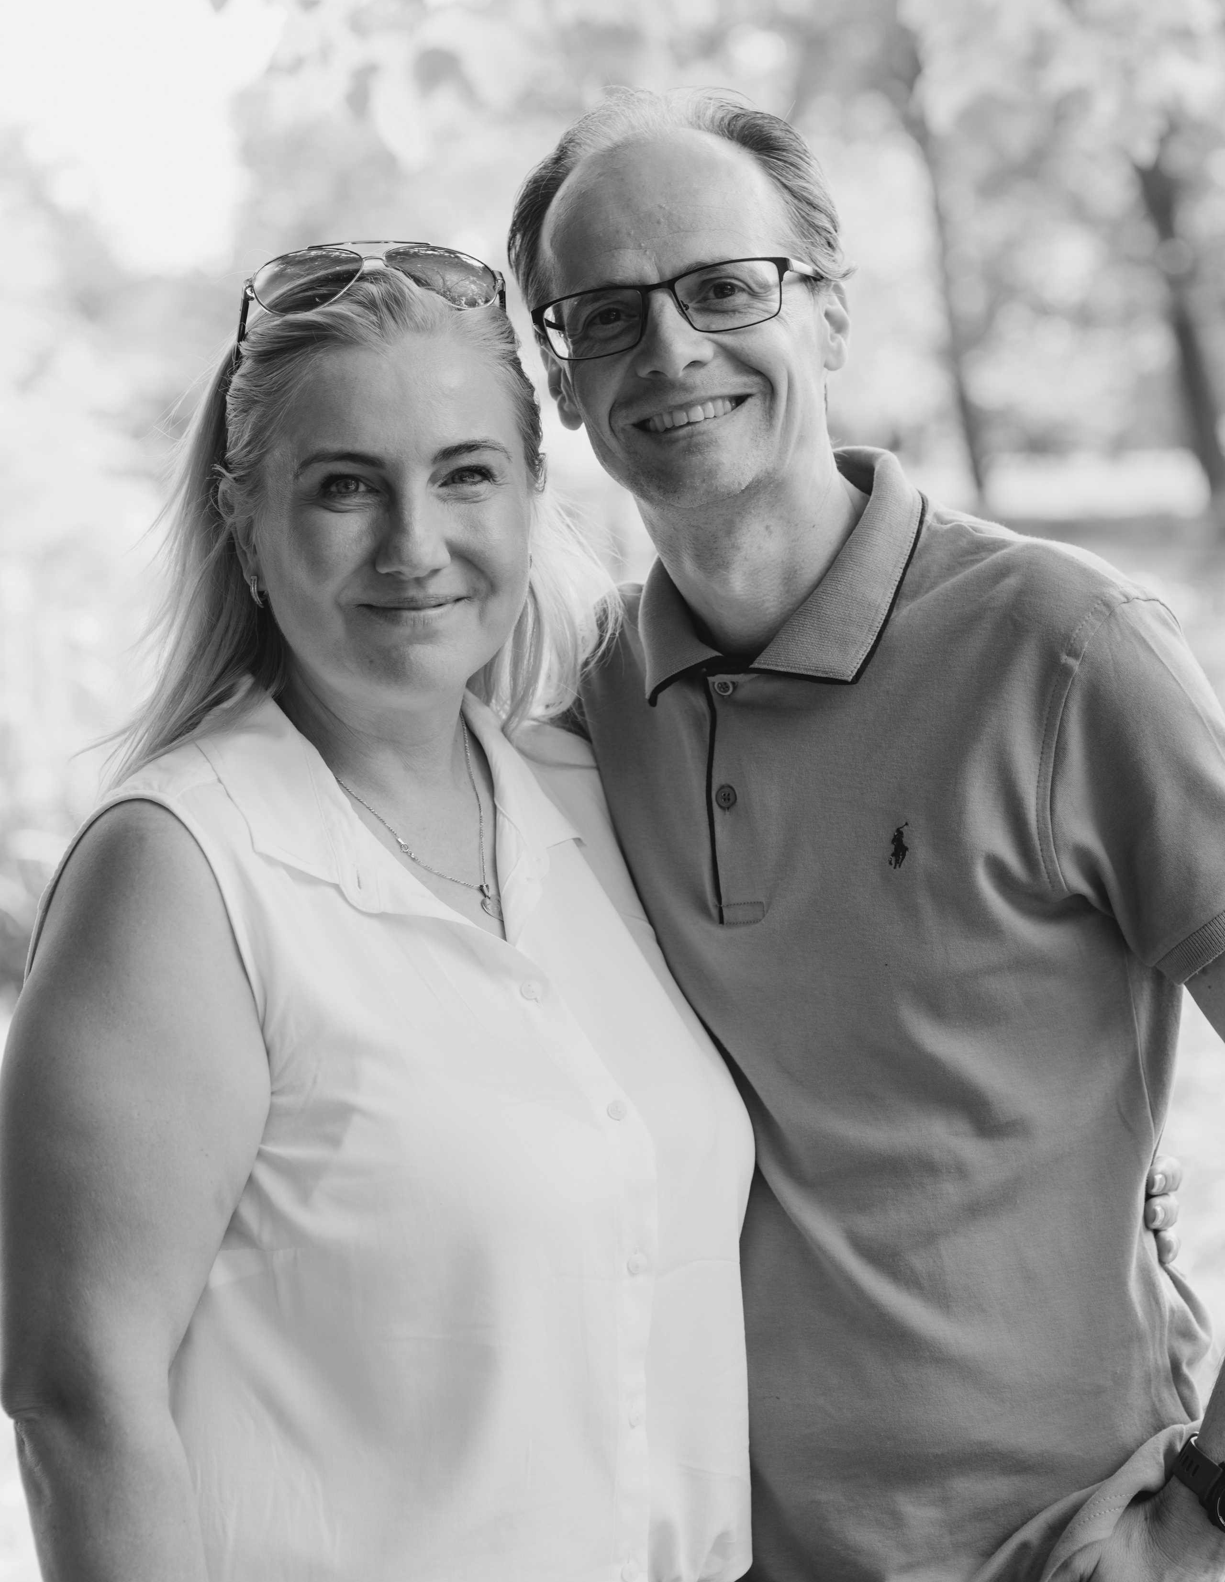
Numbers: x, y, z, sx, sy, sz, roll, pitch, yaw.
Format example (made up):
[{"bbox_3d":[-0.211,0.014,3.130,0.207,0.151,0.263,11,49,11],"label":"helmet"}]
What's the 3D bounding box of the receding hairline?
[{"bbox_3d":[0.031,-0.311,2.355,0.145,0.100,0.085,-12,-5,2],"label":"receding hairline"}]

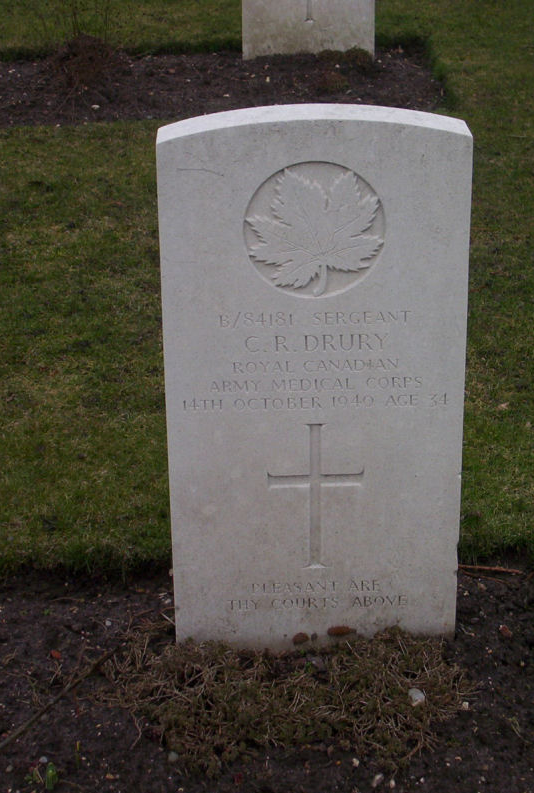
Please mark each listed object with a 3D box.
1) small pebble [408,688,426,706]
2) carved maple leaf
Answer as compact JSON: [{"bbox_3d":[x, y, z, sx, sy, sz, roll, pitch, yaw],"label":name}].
[{"bbox_3d":[0.191,0.385,2.380,0.021,0.016,0.023,-2,24,-2],"label":"small pebble"},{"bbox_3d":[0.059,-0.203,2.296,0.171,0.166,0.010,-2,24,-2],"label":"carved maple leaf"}]

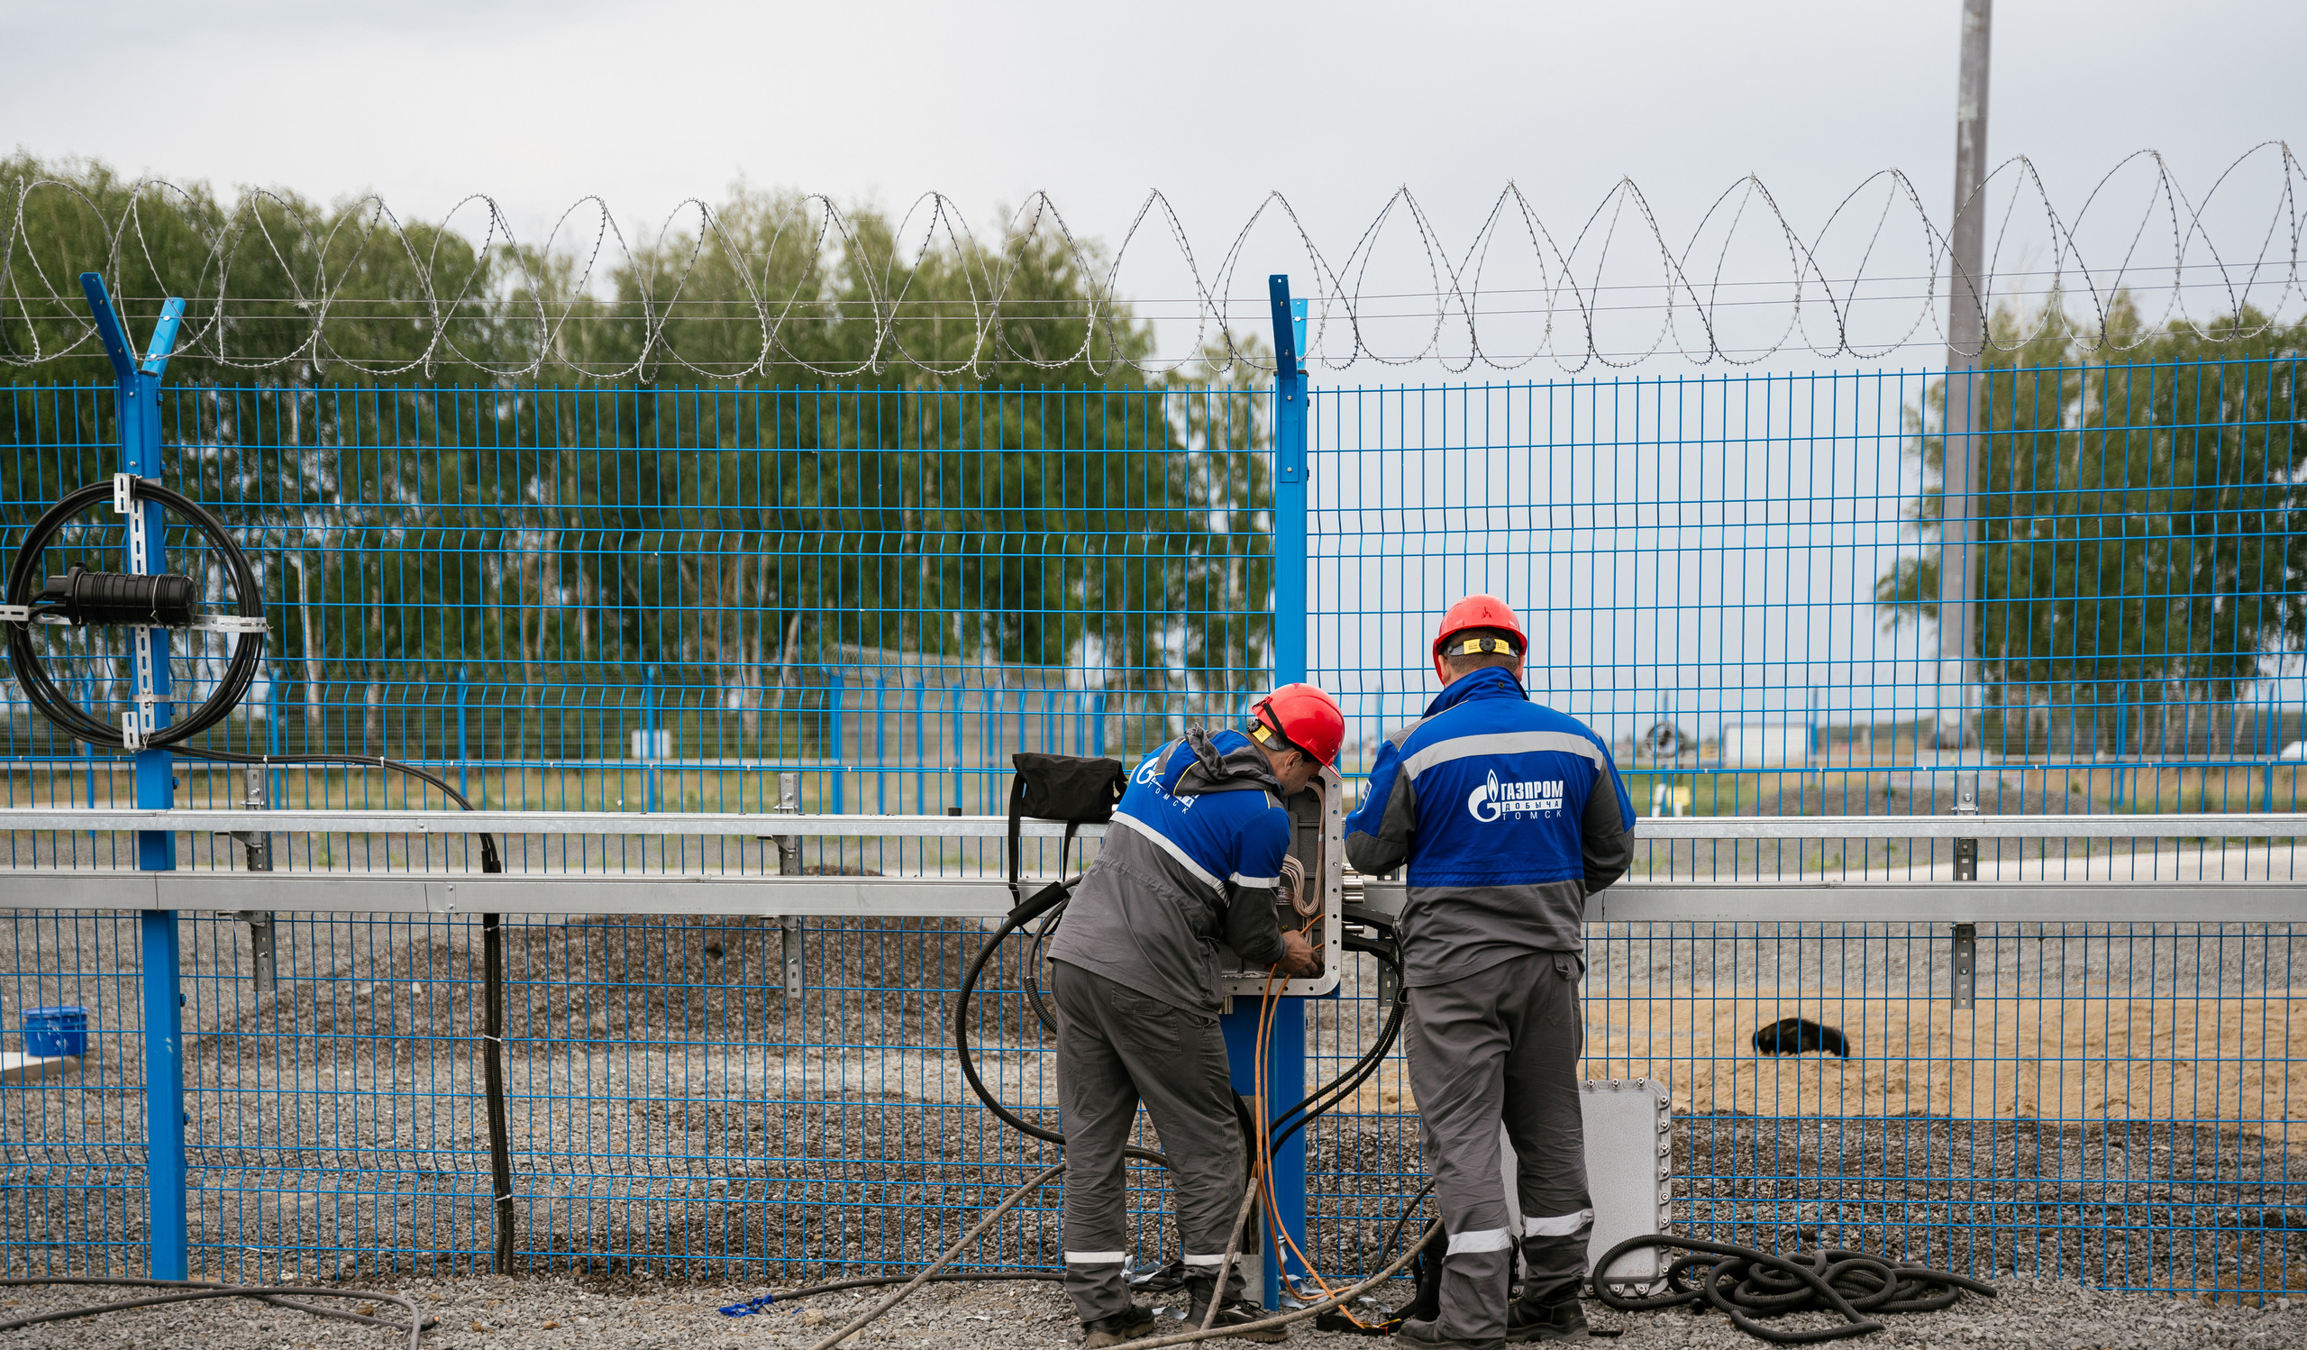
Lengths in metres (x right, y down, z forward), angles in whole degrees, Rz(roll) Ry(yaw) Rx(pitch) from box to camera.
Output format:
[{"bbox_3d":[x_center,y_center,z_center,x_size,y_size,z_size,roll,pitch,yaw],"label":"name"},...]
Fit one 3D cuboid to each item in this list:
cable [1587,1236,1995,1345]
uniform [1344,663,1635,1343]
[{"bbox_3d":[1.540,1.470,9.570,0.950,0.180,0.620,0,2,11],"label":"cable"},{"bbox_3d":[0.806,0.788,9.550,0.660,1.620,0.480,0,2,-10],"label":"uniform"}]

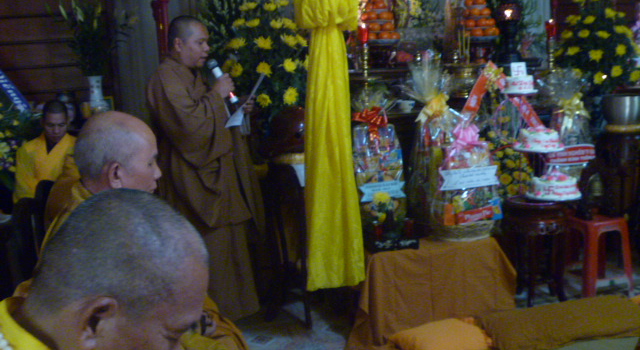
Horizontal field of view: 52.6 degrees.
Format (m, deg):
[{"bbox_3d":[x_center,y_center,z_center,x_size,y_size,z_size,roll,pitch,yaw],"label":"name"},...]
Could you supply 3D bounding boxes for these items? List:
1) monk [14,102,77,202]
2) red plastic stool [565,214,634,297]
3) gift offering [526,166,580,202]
[{"bbox_3d":[-1.641,0.188,4.026,0.520,1.260,0.620,-7,11,-18],"label":"monk"},{"bbox_3d":[1.578,0.444,3.704,0.300,0.450,0.300,-6,10,-14],"label":"red plastic stool"},{"bbox_3d":[1.310,0.038,3.638,0.295,0.165,0.295,-6,10,-14],"label":"gift offering"}]

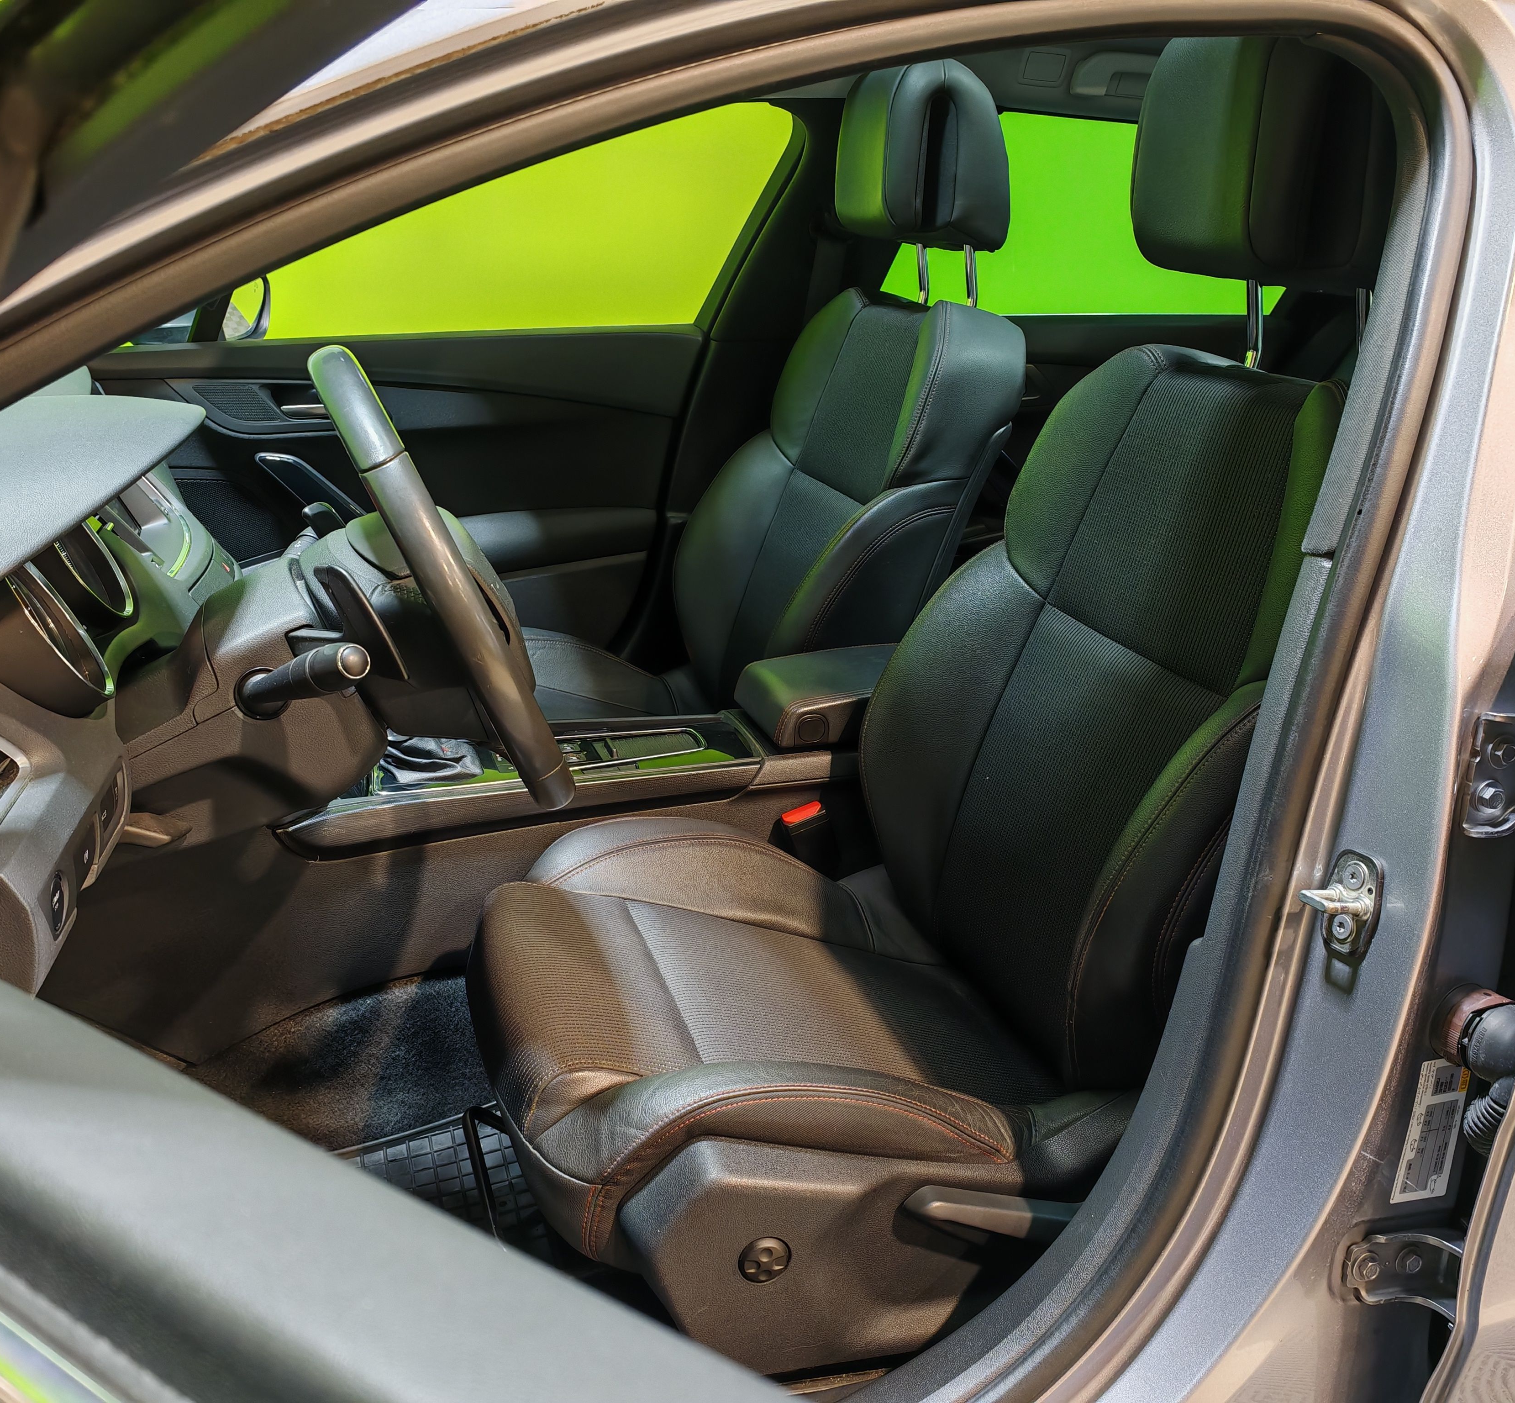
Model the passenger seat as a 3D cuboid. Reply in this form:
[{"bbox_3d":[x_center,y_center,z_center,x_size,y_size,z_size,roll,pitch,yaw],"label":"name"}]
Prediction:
[{"bbox_3d":[-0.092,-0.253,1.925,0.810,1.100,0.540,-6,21,-17],"label":"passenger seat"}]

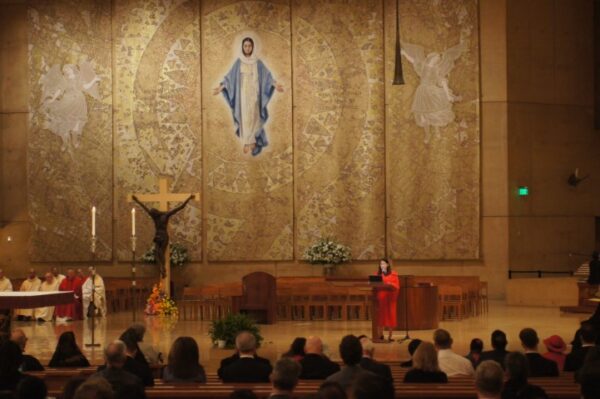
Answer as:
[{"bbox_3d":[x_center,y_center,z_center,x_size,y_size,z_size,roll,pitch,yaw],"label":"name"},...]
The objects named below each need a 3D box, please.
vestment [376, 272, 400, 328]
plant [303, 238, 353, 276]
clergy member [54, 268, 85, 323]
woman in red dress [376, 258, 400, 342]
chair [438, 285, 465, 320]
[{"bbox_3d":[1.832,2.092,36.400,0.540,1.170,0.360,-1,-2,32],"label":"vestment"},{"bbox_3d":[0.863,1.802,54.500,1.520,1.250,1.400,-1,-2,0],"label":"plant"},{"bbox_3d":[-5.893,2.454,44.700,0.630,1.340,0.750,-1,-1,12],"label":"clergy member"},{"bbox_3d":[1.822,2.069,36.000,0.460,1.690,0.370,-1,-1,18],"label":"woman in red dress"},{"bbox_3d":[3.830,2.604,44.200,0.520,0.900,0.530,-1,-1,18],"label":"chair"}]

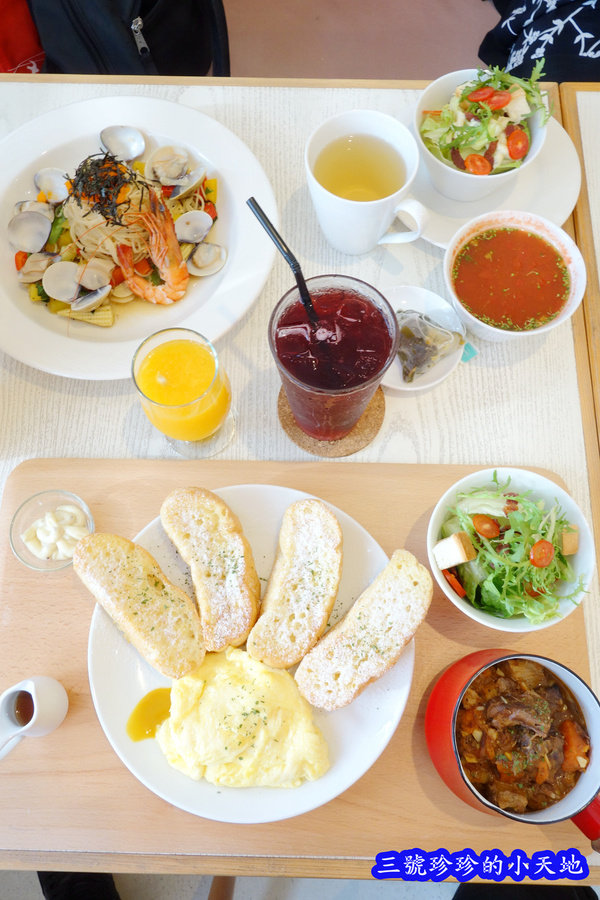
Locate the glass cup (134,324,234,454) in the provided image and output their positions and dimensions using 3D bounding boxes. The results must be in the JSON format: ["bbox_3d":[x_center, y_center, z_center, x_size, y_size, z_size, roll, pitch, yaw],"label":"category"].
[{"bbox_3d":[-0.090,-0.042,0.567,0.069,0.126,0.069,0,73,0],"label":"glass cup"}]

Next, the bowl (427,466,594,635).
[{"bbox_3d":[0.157,0.080,0.544,0.122,0.062,0.122,0,73,0],"label":"bowl"}]

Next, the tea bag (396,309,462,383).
[{"bbox_3d":[0.116,-0.095,0.632,0.065,0.022,0.073,0,73,0],"label":"tea bag"}]

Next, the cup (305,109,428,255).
[{"bbox_3d":[0.062,-0.228,0.636,0.113,0.104,0.093,26,75,8],"label":"cup"}]

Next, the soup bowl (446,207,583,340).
[{"bbox_3d":[0.186,-0.145,0.632,0.121,0.062,0.121,0,73,0],"label":"soup bowl"}]

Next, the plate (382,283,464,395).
[{"bbox_3d":[0.096,-0.100,0.641,0.104,0.018,0.104,0,73,0],"label":"plate"}]

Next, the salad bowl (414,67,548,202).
[{"bbox_3d":[0.165,-0.287,0.665,0.119,0.064,0.119,0,73,0],"label":"salad bowl"}]

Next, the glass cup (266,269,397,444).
[{"bbox_3d":[0.024,-0.059,0.555,0.090,0.151,0.090,0,73,0],"label":"glass cup"}]

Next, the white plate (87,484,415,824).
[{"bbox_3d":[-0.037,0.149,0.542,0.245,0.024,0.245,0,73,0],"label":"white plate"}]

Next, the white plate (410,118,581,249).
[{"bbox_3d":[0.174,-0.274,0.694,0.201,0.020,0.201,0,73,0],"label":"white plate"}]

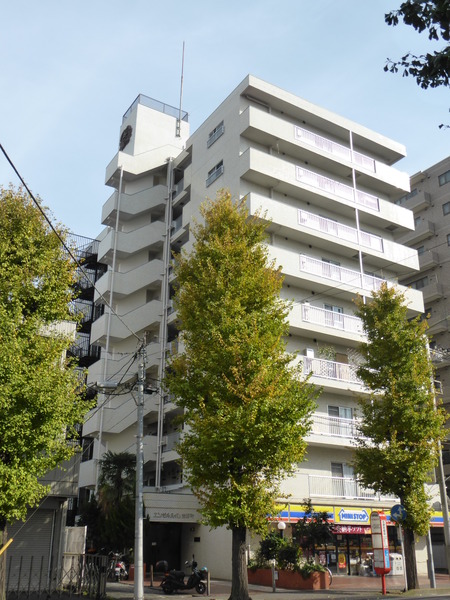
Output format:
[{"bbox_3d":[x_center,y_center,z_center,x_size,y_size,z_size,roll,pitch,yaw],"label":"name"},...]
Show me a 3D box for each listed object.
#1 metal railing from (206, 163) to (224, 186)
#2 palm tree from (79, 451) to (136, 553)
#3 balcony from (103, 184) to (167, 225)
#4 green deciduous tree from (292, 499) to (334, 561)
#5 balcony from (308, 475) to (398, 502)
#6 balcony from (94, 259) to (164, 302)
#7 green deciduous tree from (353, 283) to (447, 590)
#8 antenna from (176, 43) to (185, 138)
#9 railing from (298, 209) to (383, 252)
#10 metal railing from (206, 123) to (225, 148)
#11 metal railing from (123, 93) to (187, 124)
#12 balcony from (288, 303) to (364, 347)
[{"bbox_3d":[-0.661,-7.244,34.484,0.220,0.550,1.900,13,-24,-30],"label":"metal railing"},{"bbox_3d":[-5.326,9.310,26.623,2.600,4.896,2.600,13,-24,-30],"label":"palm tree"},{"bbox_3d":[-6.019,-6.330,39.484,3.570,2.850,2.200,13,-24,-30],"label":"balcony"},{"bbox_3d":[3.441,8.965,22.914,1.650,2.364,1.600,13,-24,-30],"label":"green deciduous tree"},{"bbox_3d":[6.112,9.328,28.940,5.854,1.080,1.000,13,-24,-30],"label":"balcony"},{"bbox_3d":[-6.082,-1.166,37.561,3.580,2.830,2.300,13,-24,-30],"label":"balcony"},{"bbox_3d":[6.816,4.791,23.213,3.700,11.900,3.700,13,-24,-30],"label":"green deciduous tree"},{"bbox_3d":[-3.326,-15.990,44.325,0.350,8.906,0.350,13,-24,-30],"label":"antenna"},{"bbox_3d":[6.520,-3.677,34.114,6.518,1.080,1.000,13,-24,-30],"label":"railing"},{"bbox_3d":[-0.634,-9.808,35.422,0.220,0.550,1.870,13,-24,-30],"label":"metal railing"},{"bbox_3d":[-5.206,-13.492,44.256,3.905,0.970,3.000,13,-24,-30],"label":"metal railing"},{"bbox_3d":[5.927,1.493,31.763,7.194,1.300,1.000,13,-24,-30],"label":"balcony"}]

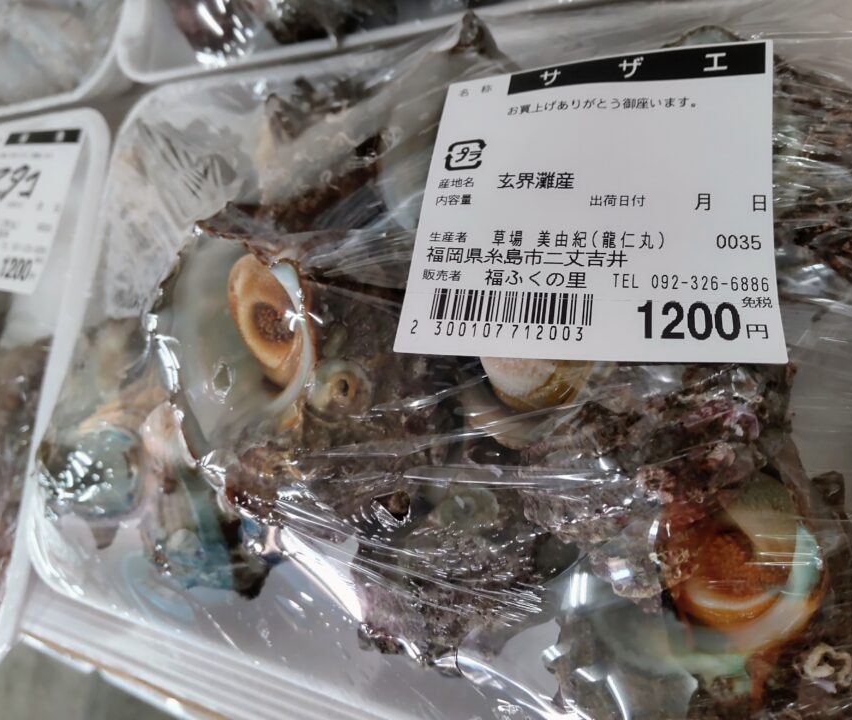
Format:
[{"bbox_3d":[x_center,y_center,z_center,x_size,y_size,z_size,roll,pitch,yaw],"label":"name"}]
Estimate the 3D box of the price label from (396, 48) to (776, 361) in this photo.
[{"bbox_3d":[0.025,-0.026,0.106,0.055,0.003,0.056,1,66,21],"label":"price label"}]

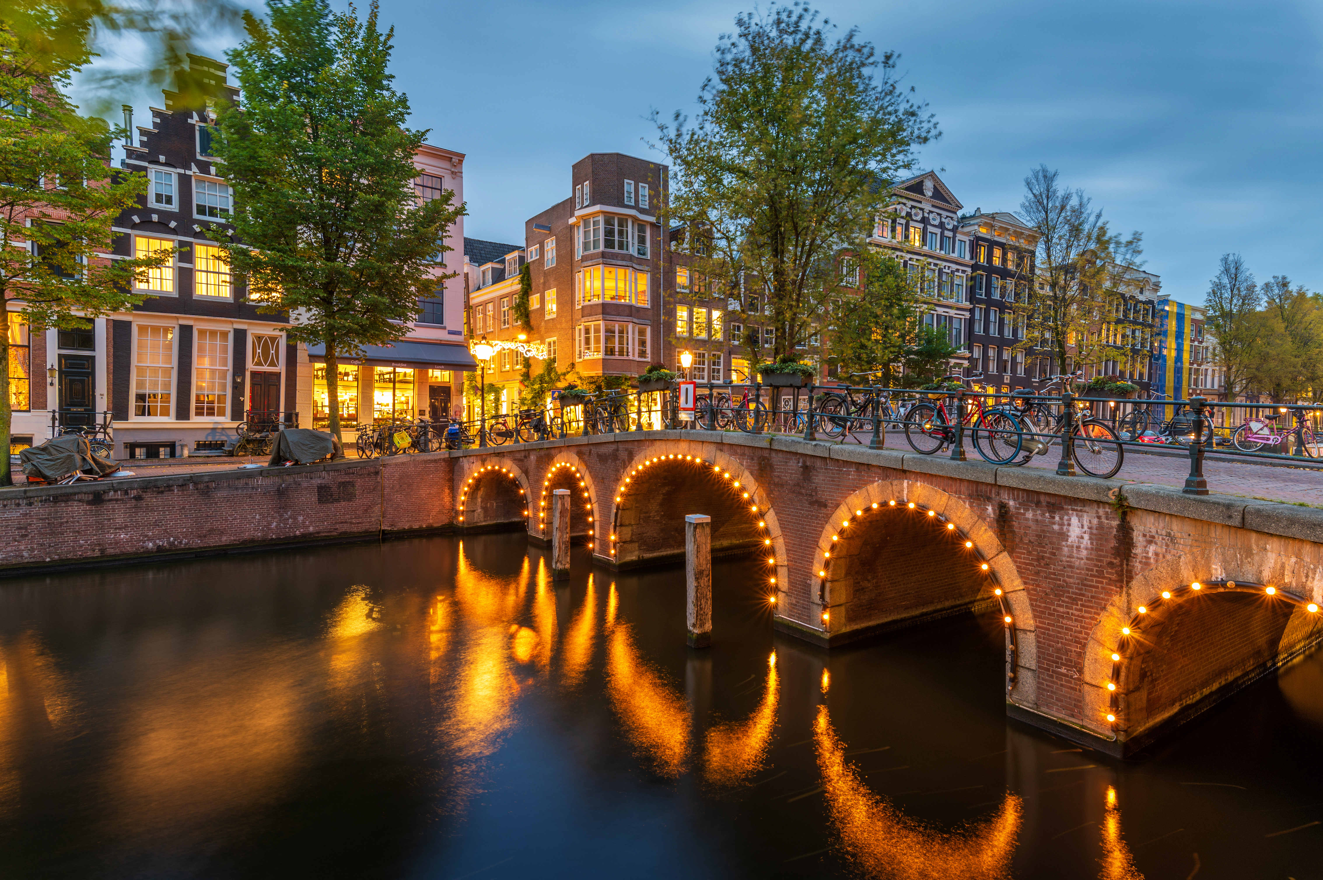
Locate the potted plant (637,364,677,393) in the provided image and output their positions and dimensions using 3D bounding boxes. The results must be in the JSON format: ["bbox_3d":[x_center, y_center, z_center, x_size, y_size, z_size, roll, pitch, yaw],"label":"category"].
[{"bbox_3d":[-0.122,-1.467,16.508,0.420,0.660,1.120,-1,2,-33],"label":"potted plant"}]

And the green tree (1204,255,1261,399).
[{"bbox_3d":[55.194,-8.988,67.141,5.400,17.799,5.600,1,2,39],"label":"green tree"}]

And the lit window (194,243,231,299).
[{"bbox_3d":[-17.495,-6.581,27.183,1.280,2.225,0.180,-1,2,-39],"label":"lit window"}]

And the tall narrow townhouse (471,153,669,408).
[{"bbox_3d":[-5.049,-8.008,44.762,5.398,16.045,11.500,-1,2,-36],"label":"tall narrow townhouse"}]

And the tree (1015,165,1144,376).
[{"bbox_3d":[29.404,-9.444,48.994,8.300,19.450,8.200,1,2,31],"label":"tree"}]

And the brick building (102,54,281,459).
[{"bbox_3d":[-20.781,-7.160,30.944,5.960,15.468,10.000,-1,2,-39],"label":"brick building"}]

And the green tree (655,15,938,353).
[{"bbox_3d":[6.721,-10.457,34.535,13.300,21.663,12.300,0,1,11],"label":"green tree"}]

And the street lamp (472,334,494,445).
[{"bbox_3d":[-6.078,-1.664,23.831,0.600,3.788,0.600,0,1,0],"label":"street lamp"}]

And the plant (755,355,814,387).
[{"bbox_3d":[2.296,-1.266,12.812,0.420,0.560,1.120,-1,2,-33],"label":"plant"}]

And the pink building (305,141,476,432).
[{"bbox_3d":[-15.475,-6.775,35.251,7.305,14.045,10.000,-1,2,-39],"label":"pink building"}]

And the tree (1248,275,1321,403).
[{"bbox_3d":[67.785,-9.001,75.653,7.000,17.410,7.000,1,2,42],"label":"tree"}]

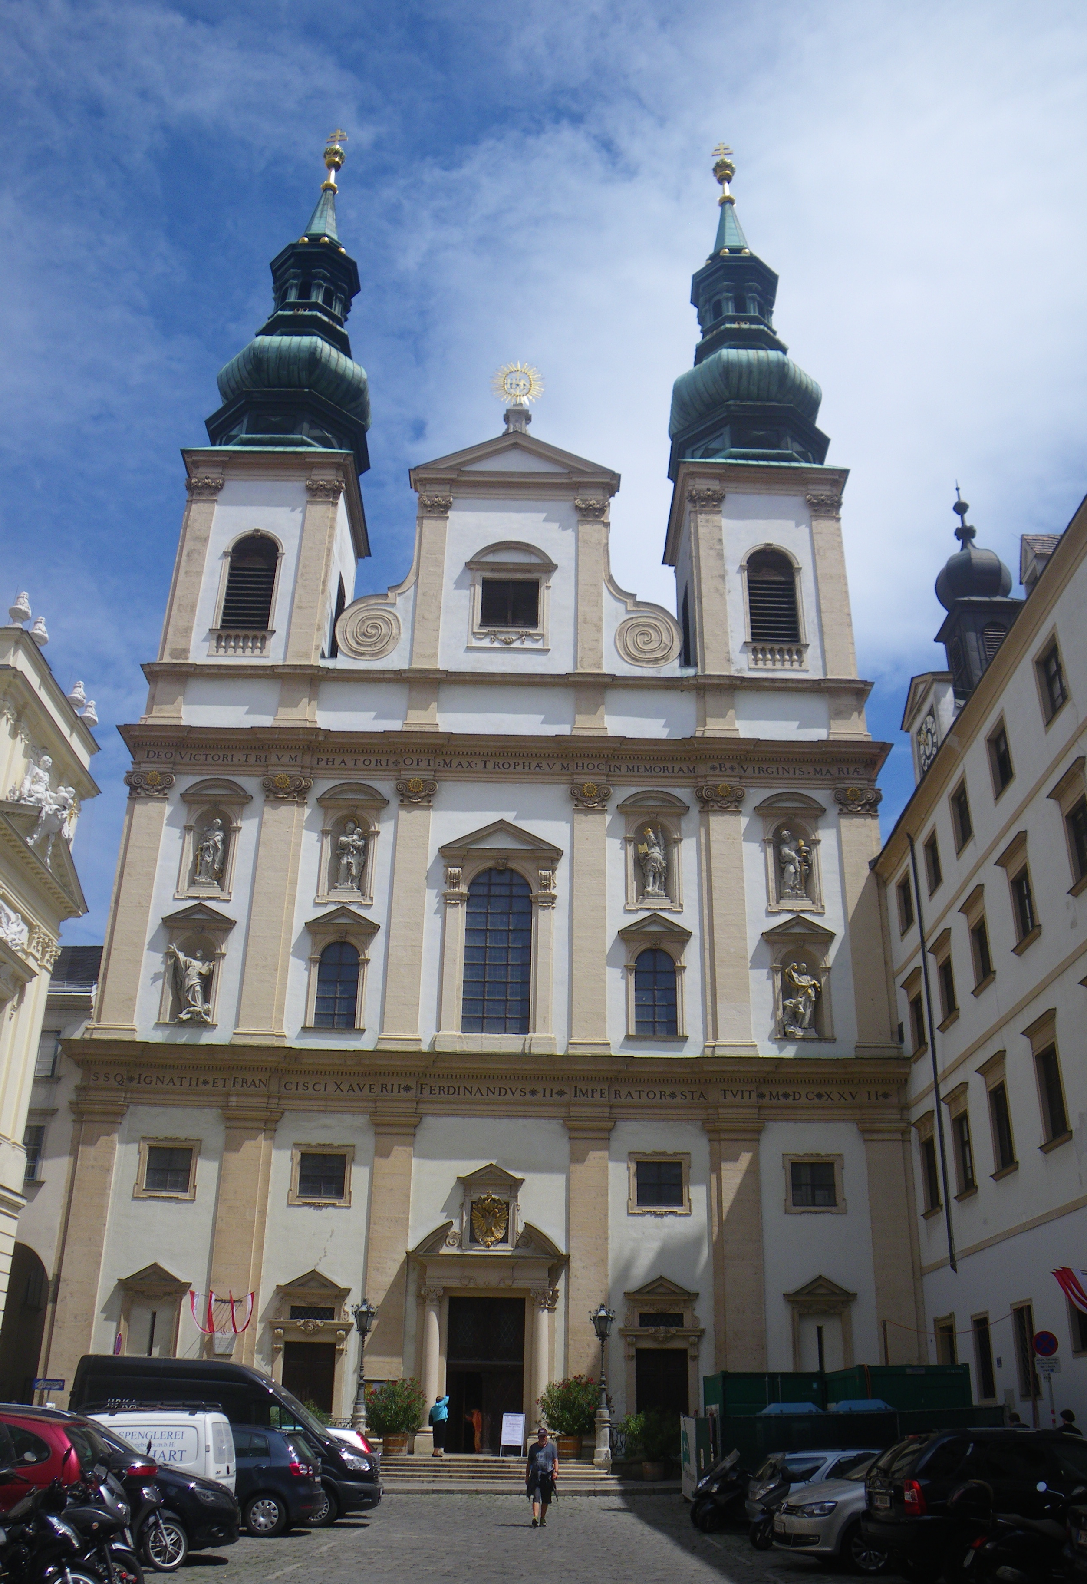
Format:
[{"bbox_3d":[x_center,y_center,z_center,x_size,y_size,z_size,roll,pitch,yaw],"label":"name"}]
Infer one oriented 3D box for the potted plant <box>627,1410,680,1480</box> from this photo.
[{"bbox_3d":[3.213,19.287,37.857,1.744,1.881,1.660,1,-26,-1],"label":"potted plant"}]

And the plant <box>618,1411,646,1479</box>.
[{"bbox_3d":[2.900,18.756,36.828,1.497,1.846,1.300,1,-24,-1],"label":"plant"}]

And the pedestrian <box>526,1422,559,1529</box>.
[{"bbox_3d":[-0.034,12.672,23.748,0.600,1.740,0.420,1,-26,0],"label":"pedestrian"}]

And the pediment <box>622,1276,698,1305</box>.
[{"bbox_3d":[3.839,16.325,41.972,2.404,0.848,0.450,1,-26,0],"label":"pediment"}]

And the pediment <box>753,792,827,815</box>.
[{"bbox_3d":[9.593,0.510,49.956,2.820,0.918,0.450,1,-26,0],"label":"pediment"}]

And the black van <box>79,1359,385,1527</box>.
[{"bbox_3d":[-5.703,11.989,23.741,5.537,2.640,2.030,1,-26,-1],"label":"black van"}]

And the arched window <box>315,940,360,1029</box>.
[{"bbox_3d":[-7.266,6.865,45.571,1.424,3.190,0.350,1,-26,-1],"label":"arched window"}]

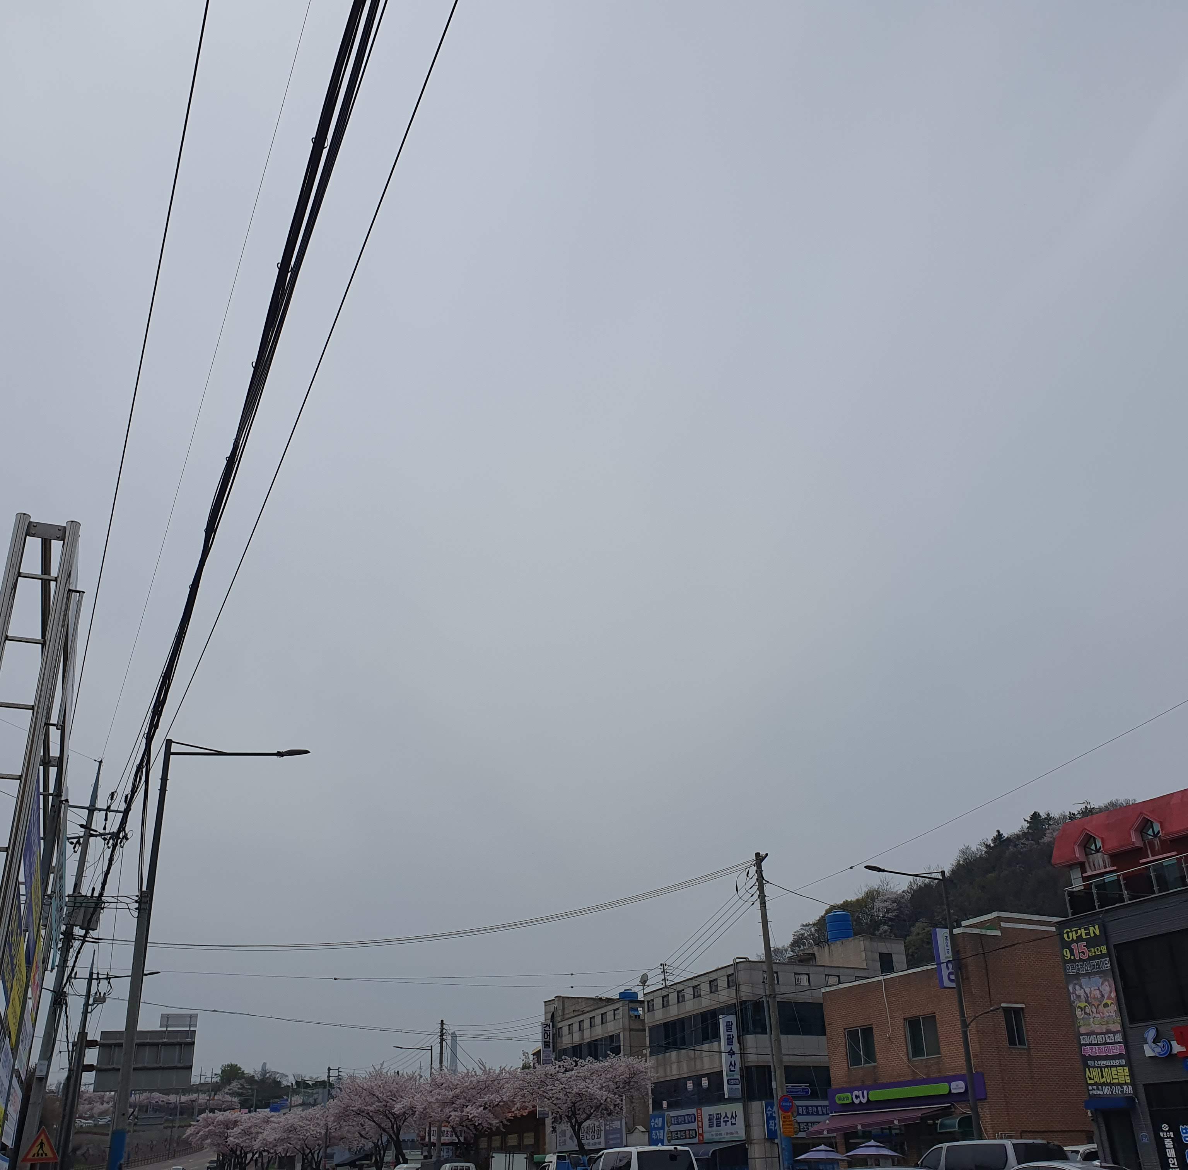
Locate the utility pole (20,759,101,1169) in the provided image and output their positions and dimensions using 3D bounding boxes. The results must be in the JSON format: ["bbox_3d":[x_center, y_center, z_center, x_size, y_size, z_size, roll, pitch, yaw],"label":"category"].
[{"bbox_3d":[-16.035,12.004,35.591,0.500,13.720,0.500,8,-28,-19],"label":"utility pole"}]

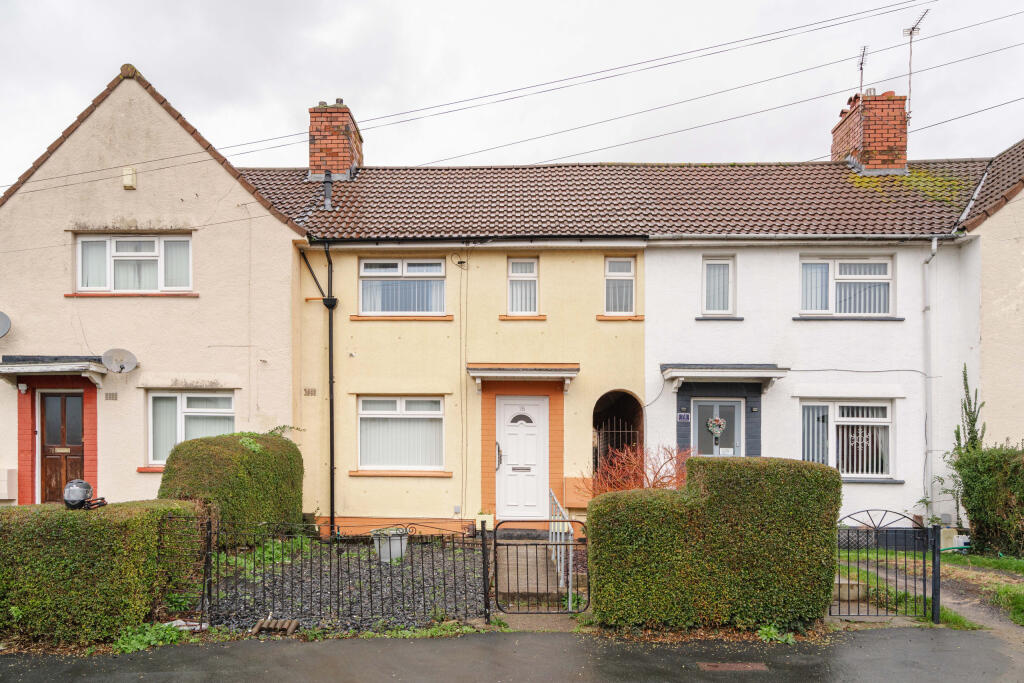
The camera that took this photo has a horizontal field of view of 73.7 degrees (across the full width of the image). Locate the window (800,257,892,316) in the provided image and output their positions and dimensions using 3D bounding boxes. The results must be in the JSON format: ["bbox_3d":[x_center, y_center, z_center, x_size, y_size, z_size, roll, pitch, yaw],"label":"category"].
[{"bbox_3d":[5.250,-0.862,10.723,1.431,0.938,0.100,0,0,4],"label":"window"}]

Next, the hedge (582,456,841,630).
[{"bbox_3d":[1.969,1.950,6.950,2.328,1.560,0.900,0,0,4],"label":"hedge"}]

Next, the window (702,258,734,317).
[{"bbox_3d":[3.283,-0.881,10.860,0.512,0.910,0.100,0,0,4],"label":"window"}]

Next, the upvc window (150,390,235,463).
[{"bbox_3d":[-5.198,1.419,11.082,1.464,1.198,0.100,0,0,4],"label":"upvc window"}]

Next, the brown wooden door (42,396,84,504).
[{"bbox_3d":[-7.394,1.824,11.256,0.788,1.957,0.060,0,0,4],"label":"brown wooden door"}]

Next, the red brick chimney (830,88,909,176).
[{"bbox_3d":[6.598,-3.670,12.648,0.800,1.580,1.300,0,0,4],"label":"red brick chimney"}]

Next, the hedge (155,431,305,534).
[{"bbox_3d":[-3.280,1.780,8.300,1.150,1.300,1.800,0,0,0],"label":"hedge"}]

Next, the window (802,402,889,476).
[{"bbox_3d":[5.484,1.608,11.200,1.501,1.263,0.100,0,0,0],"label":"window"}]

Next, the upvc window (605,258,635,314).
[{"bbox_3d":[1.784,-0.902,11.250,0.503,0.964,0.100,0,0,0],"label":"upvc window"}]

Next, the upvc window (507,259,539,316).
[{"bbox_3d":[0.185,-0.898,11.250,0.503,0.956,0.100,0,0,0],"label":"upvc window"}]

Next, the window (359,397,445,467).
[{"bbox_3d":[-1.810,1.507,11.207,1.435,1.198,0.100,0,0,4],"label":"window"}]

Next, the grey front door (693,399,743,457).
[{"bbox_3d":[3.386,1.935,11.220,0.855,2.013,0.100,0,0,0],"label":"grey front door"}]

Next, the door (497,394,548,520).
[{"bbox_3d":[0.183,1.915,11.220,0.876,2.038,0.100,0,0,0],"label":"door"}]

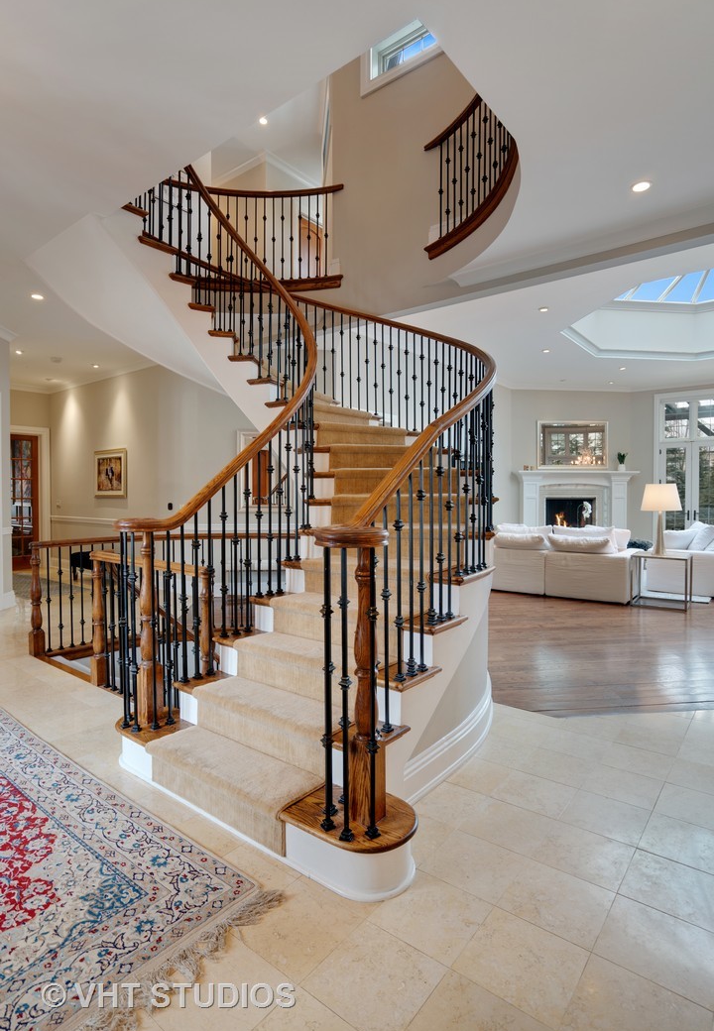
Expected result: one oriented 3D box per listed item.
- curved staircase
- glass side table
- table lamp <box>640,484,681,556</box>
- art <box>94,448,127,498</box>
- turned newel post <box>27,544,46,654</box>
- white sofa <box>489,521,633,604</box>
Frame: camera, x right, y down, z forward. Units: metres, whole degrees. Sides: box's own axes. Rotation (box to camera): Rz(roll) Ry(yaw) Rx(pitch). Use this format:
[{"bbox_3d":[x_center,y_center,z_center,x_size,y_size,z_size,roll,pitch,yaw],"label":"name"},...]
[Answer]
[{"bbox_3d":[-0.606,-0.921,3.575,3.542,4.182,2.509,1,1,38],"label":"curved staircase"},{"bbox_3d":[3.769,0.801,6.611,0.580,0.590,0.590,1,1,38],"label":"glass side table"},{"bbox_3d":[3.794,0.055,6.662,0.510,0.899,0.510,1,1,38],"label":"table lamp"},{"bbox_3d":[-4.358,-0.723,9.411,1.123,0.841,0.050,1,1,38],"label":"art"},{"bbox_3d":[-2.665,0.698,4.465,0.090,0.934,0.090,1,1,38],"label":"turned newel post"},{"bbox_3d":[2.826,0.643,7.597,2.150,0.880,1.020,1,1,41],"label":"white sofa"}]

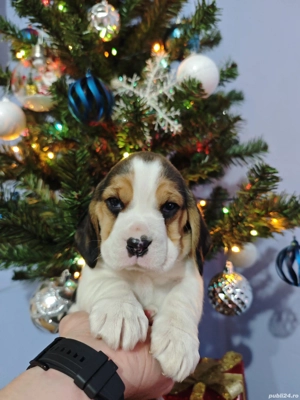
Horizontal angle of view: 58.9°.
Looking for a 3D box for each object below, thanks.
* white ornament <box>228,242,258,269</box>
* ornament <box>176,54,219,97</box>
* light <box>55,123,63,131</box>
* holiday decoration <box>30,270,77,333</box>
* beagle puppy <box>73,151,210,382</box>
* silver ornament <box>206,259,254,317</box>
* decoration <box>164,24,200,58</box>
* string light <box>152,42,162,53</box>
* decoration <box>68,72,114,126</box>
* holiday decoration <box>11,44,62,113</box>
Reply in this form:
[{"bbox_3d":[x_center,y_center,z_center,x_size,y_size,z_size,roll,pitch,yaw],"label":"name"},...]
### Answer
[{"bbox_3d":[0.218,0.130,0.620,0.070,0.072,0.070,0,6,0],"label":"white ornament"},{"bbox_3d":[0.081,-0.210,0.450,0.071,0.073,0.071,0,6,0],"label":"ornament"},{"bbox_3d":[-0.162,-0.130,0.470,0.013,0.015,0.013,0,6,0],"label":"light"},{"bbox_3d":[-0.159,0.168,0.440,0.078,0.098,0.078,21,3,0],"label":"holiday decoration"},{"bbox_3d":[-0.009,0.054,0.285,0.135,0.200,0.190,0,6,2],"label":"beagle puppy"},{"bbox_3d":[0.129,0.144,0.430,0.072,0.089,0.072,0,6,0],"label":"silver ornament"},{"bbox_3d":[0.065,-0.316,0.530,0.069,0.070,0.069,0,6,0],"label":"decoration"},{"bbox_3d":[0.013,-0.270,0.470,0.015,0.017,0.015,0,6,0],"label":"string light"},{"bbox_3d":[-0.096,-0.168,0.435,0.073,0.086,0.073,0,6,0],"label":"decoration"},{"bbox_3d":[-0.190,-0.198,0.445,0.083,0.103,0.083,0,6,0],"label":"holiday decoration"}]

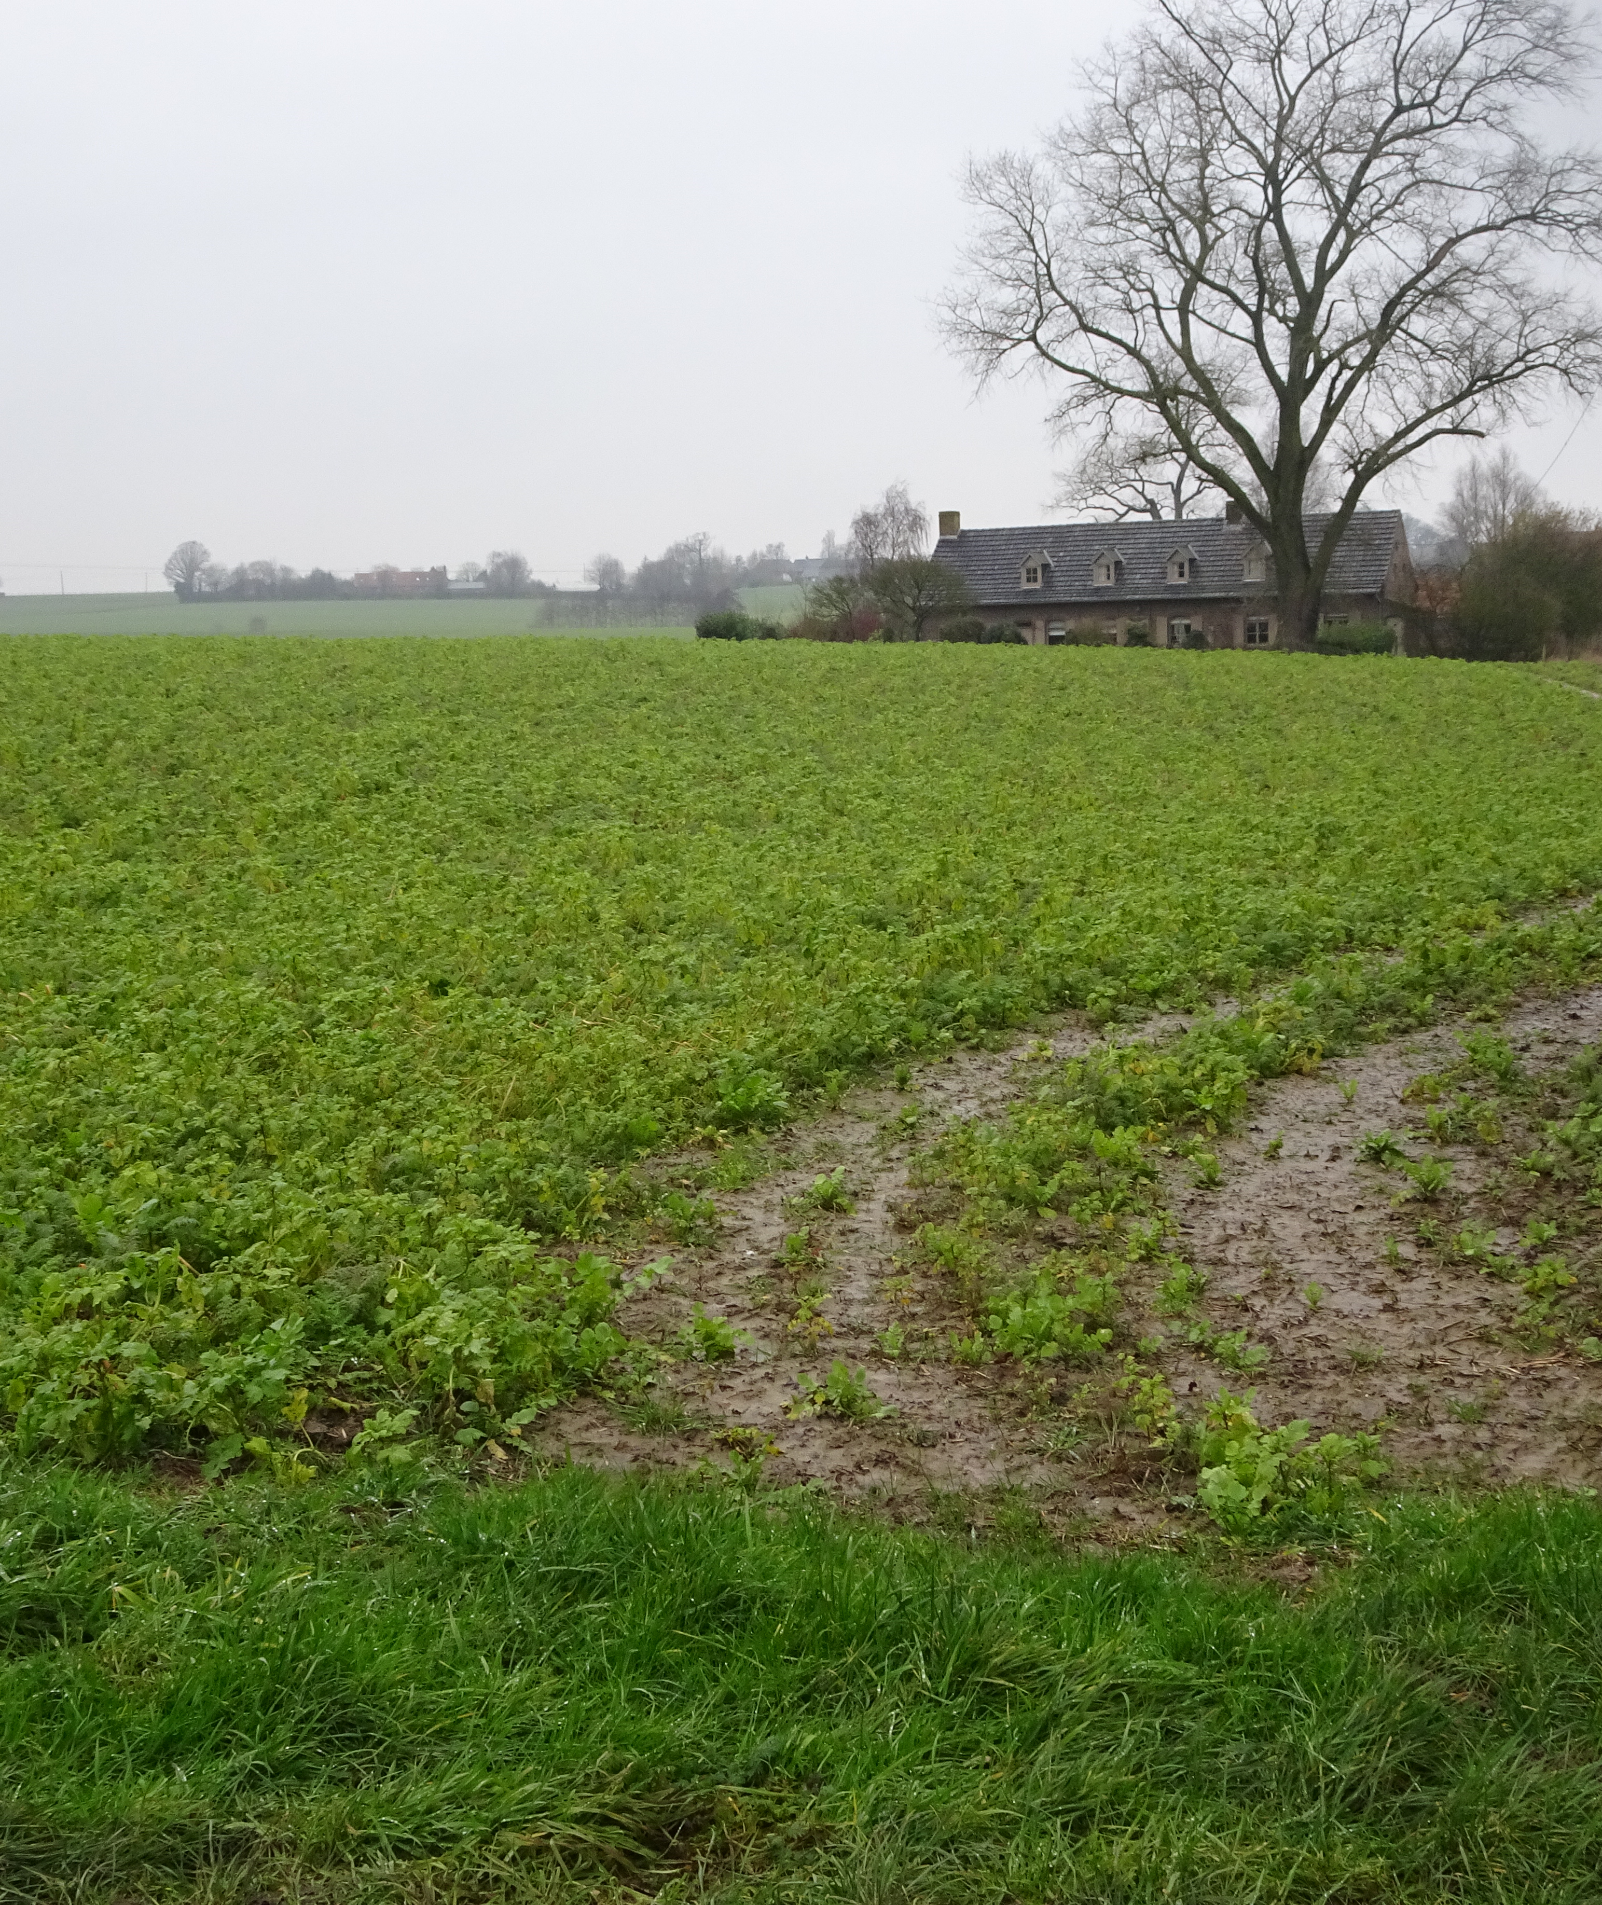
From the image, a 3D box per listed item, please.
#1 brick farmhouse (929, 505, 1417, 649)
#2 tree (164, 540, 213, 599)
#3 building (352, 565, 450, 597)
[{"bbox_3d":[17.046,-17.073,115.605,21.280,7.340,7.000,2,9,26],"label":"brick farmhouse"},{"bbox_3d":[-154.844,-96.615,630.000,12.300,14.300,12.300,-2,8,0],"label":"tree"},{"bbox_3d":[-104.180,-96.787,650.000,25.000,7.900,8.500,-3,8,-7],"label":"building"}]

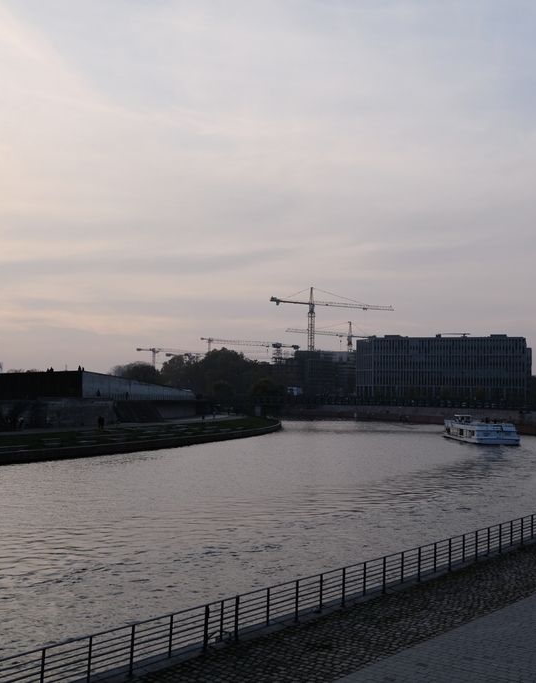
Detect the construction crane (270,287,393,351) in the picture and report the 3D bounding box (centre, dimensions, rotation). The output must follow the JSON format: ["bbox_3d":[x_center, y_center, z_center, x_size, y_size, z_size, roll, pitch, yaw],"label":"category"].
[{"bbox_3d":[36.610,0.370,403.430,81.100,57.500,2.500,3,-4,-30],"label":"construction crane"}]

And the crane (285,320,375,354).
[{"bbox_3d":[40.110,9.810,467.000,69.300,46.200,2.500,3,-4,-33],"label":"crane"}]

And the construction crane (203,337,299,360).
[{"bbox_3d":[-7.090,15.520,445.750,65.400,30.700,2.500,3,-4,-35],"label":"construction crane"}]

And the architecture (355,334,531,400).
[{"bbox_3d":[87.420,13.880,374.700,80.600,29.700,38.000,0,-3,16],"label":"architecture"}]

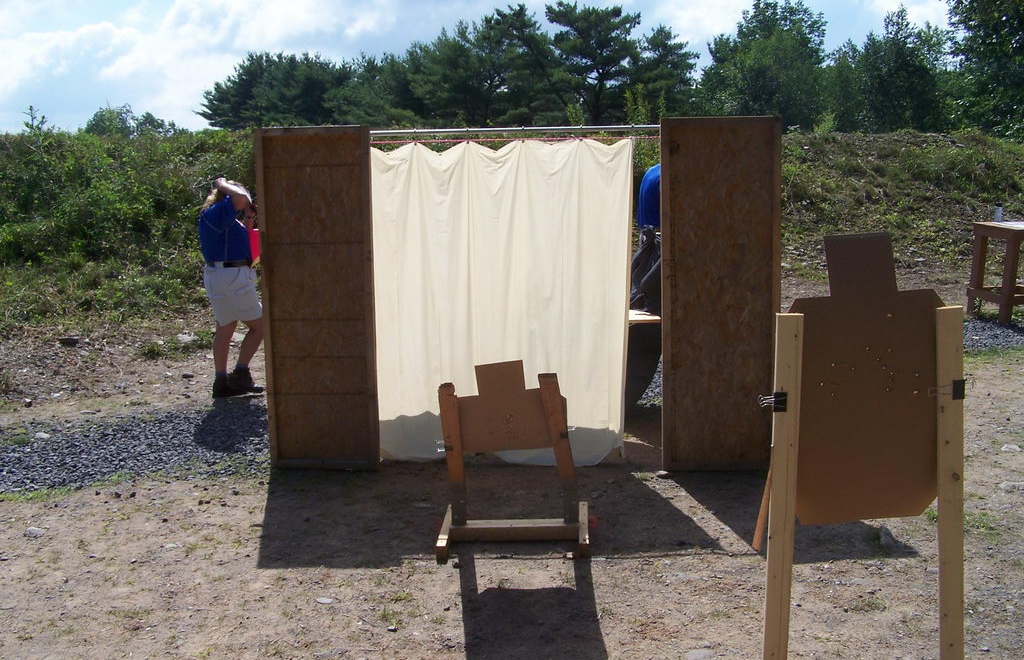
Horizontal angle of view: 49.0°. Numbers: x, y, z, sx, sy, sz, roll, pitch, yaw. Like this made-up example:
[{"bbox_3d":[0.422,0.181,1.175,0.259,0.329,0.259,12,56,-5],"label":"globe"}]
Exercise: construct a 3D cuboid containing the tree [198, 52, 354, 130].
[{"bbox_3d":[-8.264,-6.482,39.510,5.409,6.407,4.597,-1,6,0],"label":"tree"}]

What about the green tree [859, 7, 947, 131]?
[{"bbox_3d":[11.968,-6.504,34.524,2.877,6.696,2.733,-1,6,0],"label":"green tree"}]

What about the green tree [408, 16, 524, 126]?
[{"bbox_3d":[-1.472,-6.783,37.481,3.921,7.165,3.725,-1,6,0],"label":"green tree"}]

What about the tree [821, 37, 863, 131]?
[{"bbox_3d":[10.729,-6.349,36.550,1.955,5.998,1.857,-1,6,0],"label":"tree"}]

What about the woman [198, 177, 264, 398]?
[{"bbox_3d":[-2.143,-0.317,8.612,0.520,1.640,0.500,-2,6,-12],"label":"woman"}]

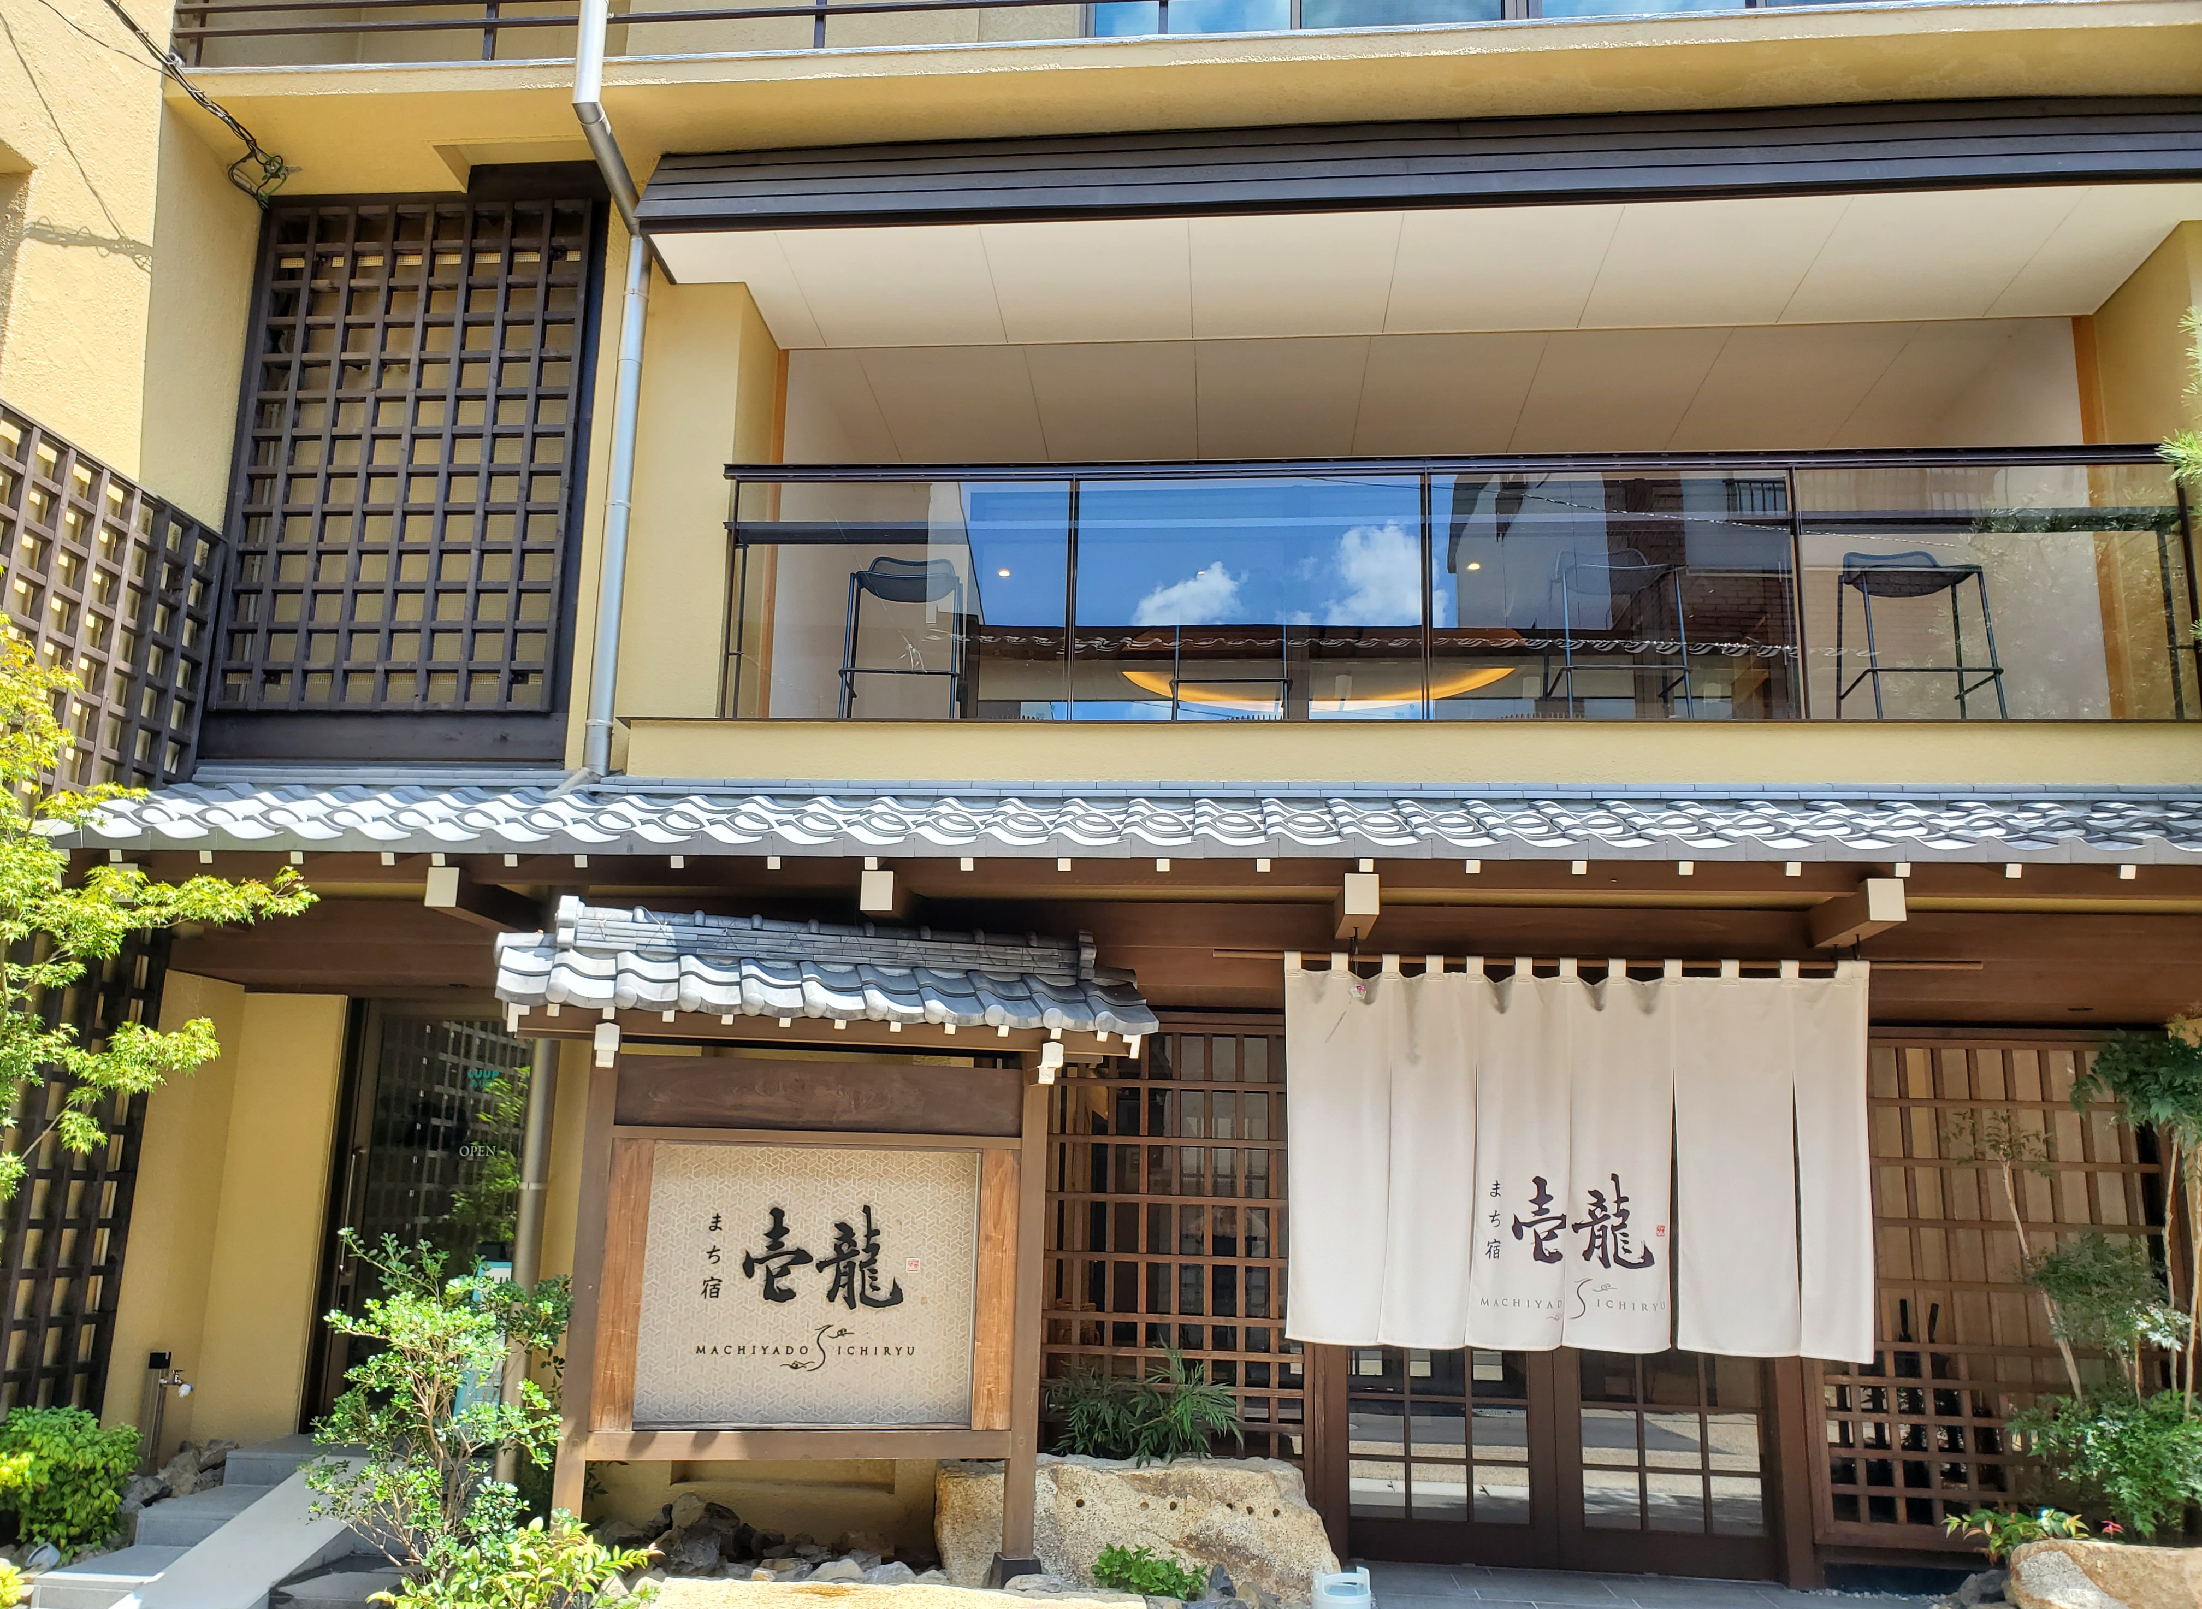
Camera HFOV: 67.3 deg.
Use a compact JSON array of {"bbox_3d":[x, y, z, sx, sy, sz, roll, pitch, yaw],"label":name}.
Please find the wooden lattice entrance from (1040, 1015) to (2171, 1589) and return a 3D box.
[{"bbox_3d":[2.004,2.006,6.853,4.500,2.220,0.200,0,-11,6],"label":"wooden lattice entrance"}]

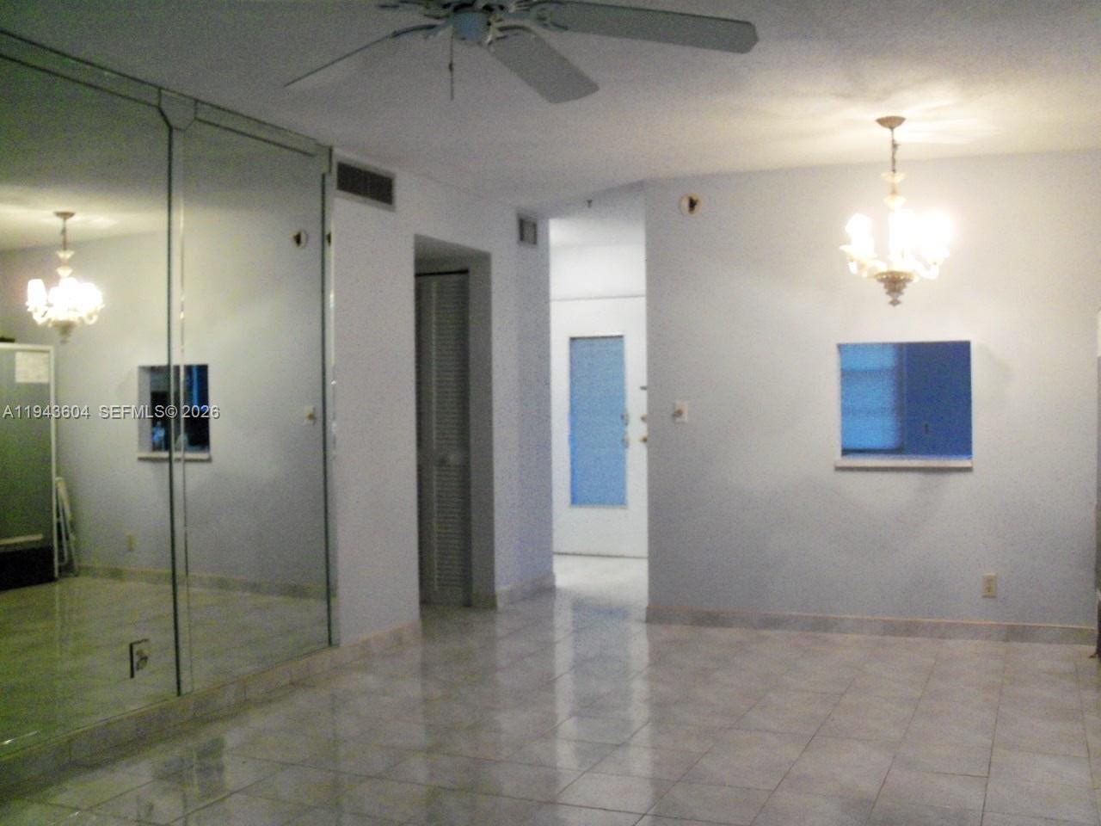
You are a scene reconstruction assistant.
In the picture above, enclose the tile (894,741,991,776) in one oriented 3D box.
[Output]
[{"bbox_3d":[1.251,1.111,3.546,0.305,0.010,0.305,-1,-1,24],"label":"tile"}]

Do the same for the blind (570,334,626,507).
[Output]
[{"bbox_3d":[0.383,0.063,9.000,0.475,1.390,0.030,-1,-1,24],"label":"blind"}]

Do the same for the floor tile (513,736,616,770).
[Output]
[{"bbox_3d":[0.025,1.136,3.724,0.306,0.010,0.306,-1,0,24],"label":"floor tile"}]

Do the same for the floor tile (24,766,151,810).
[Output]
[{"bbox_3d":[-1.395,1.133,3.350,0.305,0.010,0.305,-1,-1,24],"label":"floor tile"}]

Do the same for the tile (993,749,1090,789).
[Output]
[{"bbox_3d":[1.504,1.086,3.415,0.306,0.010,0.306,-1,0,24],"label":"tile"}]

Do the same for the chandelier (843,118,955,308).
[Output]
[{"bbox_3d":[1.433,-0.841,4.629,0.460,0.790,0.460,-1,0,24],"label":"chandelier"}]

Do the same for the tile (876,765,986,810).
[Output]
[{"bbox_3d":[1.112,1.097,3.249,0.306,0.010,0.306,-1,0,24],"label":"tile"}]

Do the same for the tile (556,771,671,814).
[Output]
[{"bbox_3d":[0.189,1.131,3.321,0.306,0.010,0.306,-1,0,24],"label":"tile"}]

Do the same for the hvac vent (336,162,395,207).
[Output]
[{"bbox_3d":[-0.890,-1.100,5.370,0.025,0.180,0.520,-1,-1,24],"label":"hvac vent"}]

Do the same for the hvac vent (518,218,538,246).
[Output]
[{"bbox_3d":[-0.141,-1.144,7.016,0.020,0.175,0.290,-1,0,24],"label":"hvac vent"}]

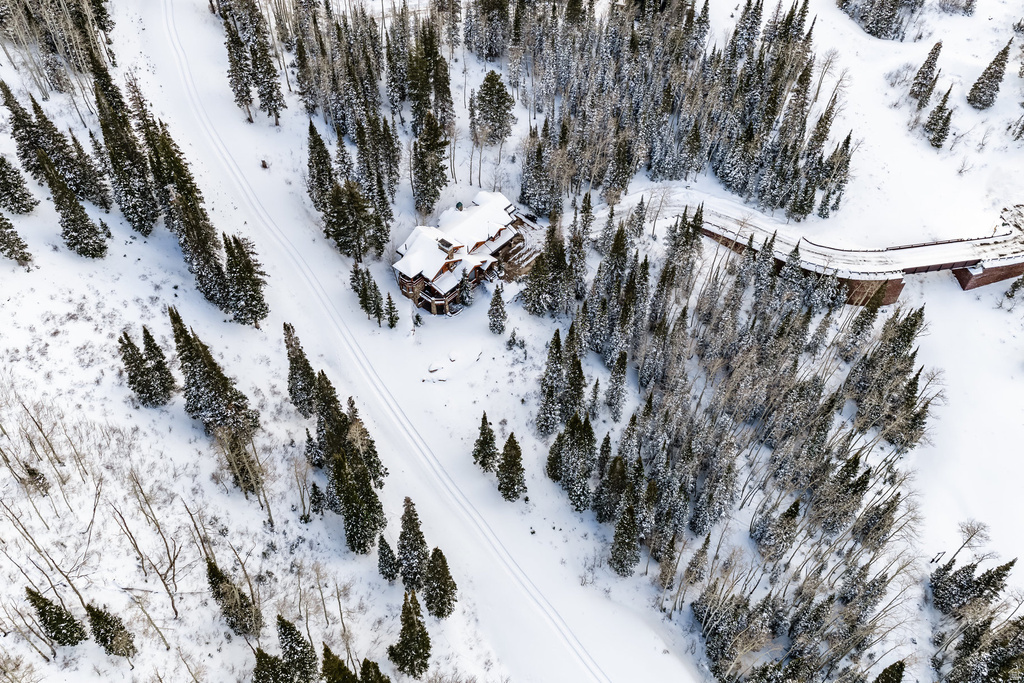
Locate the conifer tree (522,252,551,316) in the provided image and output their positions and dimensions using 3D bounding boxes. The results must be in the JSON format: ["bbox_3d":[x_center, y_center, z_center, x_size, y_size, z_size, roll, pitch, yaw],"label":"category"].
[{"bbox_3d":[5.170,-12.110,162.970,6.200,15.270,6.200,1,44,0],"label":"conifer tree"}]

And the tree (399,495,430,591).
[{"bbox_3d":[-12.520,24.450,97.770,4.400,19.050,4.400,2,45,0],"label":"tree"}]

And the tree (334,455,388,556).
[{"bbox_3d":[-20.160,19.950,101.180,6.500,18.440,6.500,2,45,0],"label":"tree"}]

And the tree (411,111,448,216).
[{"bbox_3d":[-15.070,-32.030,142.710,6.300,20.530,6.300,2,45,0],"label":"tree"}]

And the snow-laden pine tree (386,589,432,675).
[{"bbox_3d":[-12.500,32.950,92.070,5.350,17.140,5.350,2,45,0],"label":"snow-laden pine tree"}]

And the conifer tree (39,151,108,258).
[{"bbox_3d":[-84.950,-25.980,152.030,7.600,23.000,7.600,1,44,0],"label":"conifer tree"}]

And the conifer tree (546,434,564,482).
[{"bbox_3d":[6.980,16.790,117.120,4.000,10.710,4.000,1,44,0],"label":"conifer tree"}]

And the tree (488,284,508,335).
[{"bbox_3d":[-2.310,-5.360,128.720,2.980,10.160,2.980,2,45,0],"label":"tree"}]

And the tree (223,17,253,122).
[{"bbox_3d":[-58.350,-57.120,168.180,5.000,22.980,5.000,1,44,0],"label":"tree"}]

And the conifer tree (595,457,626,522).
[{"bbox_3d":[18.510,26.380,145.110,5.500,17.460,5.500,1,44,0],"label":"conifer tree"}]

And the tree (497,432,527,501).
[{"bbox_3d":[0.050,16.620,108.940,4.260,13.330,4.260,2,45,0],"label":"tree"}]

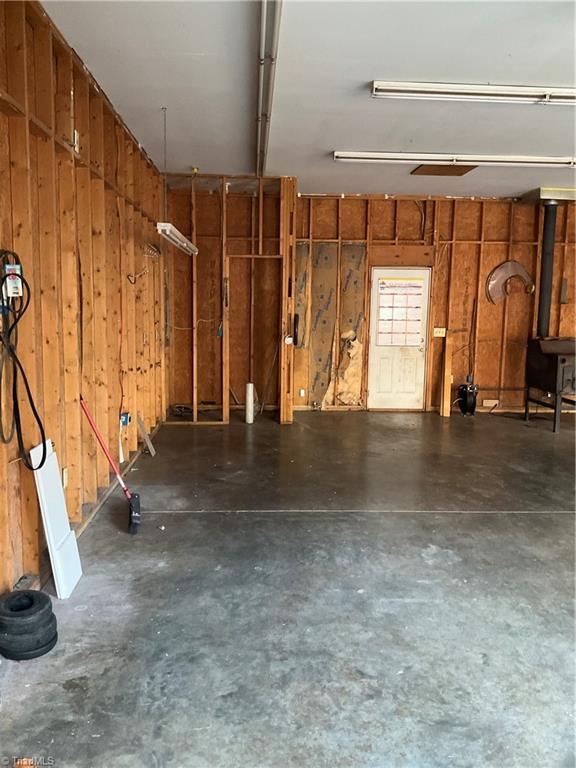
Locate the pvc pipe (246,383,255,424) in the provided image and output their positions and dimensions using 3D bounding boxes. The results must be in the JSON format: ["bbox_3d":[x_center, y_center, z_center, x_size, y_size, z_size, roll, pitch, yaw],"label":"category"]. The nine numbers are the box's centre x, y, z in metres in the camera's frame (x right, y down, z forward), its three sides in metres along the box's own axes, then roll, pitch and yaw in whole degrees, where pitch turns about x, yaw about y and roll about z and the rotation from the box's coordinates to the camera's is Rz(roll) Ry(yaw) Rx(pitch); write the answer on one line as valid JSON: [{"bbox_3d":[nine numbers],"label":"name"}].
[{"bbox_3d":[-0.484,0.251,8.251,0.088,0.515,0.088,1,7,-3],"label":"pvc pipe"}]

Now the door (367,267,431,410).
[{"bbox_3d":[1.604,-0.629,9.306,0.825,2.030,0.060,1,7,-3],"label":"door"}]

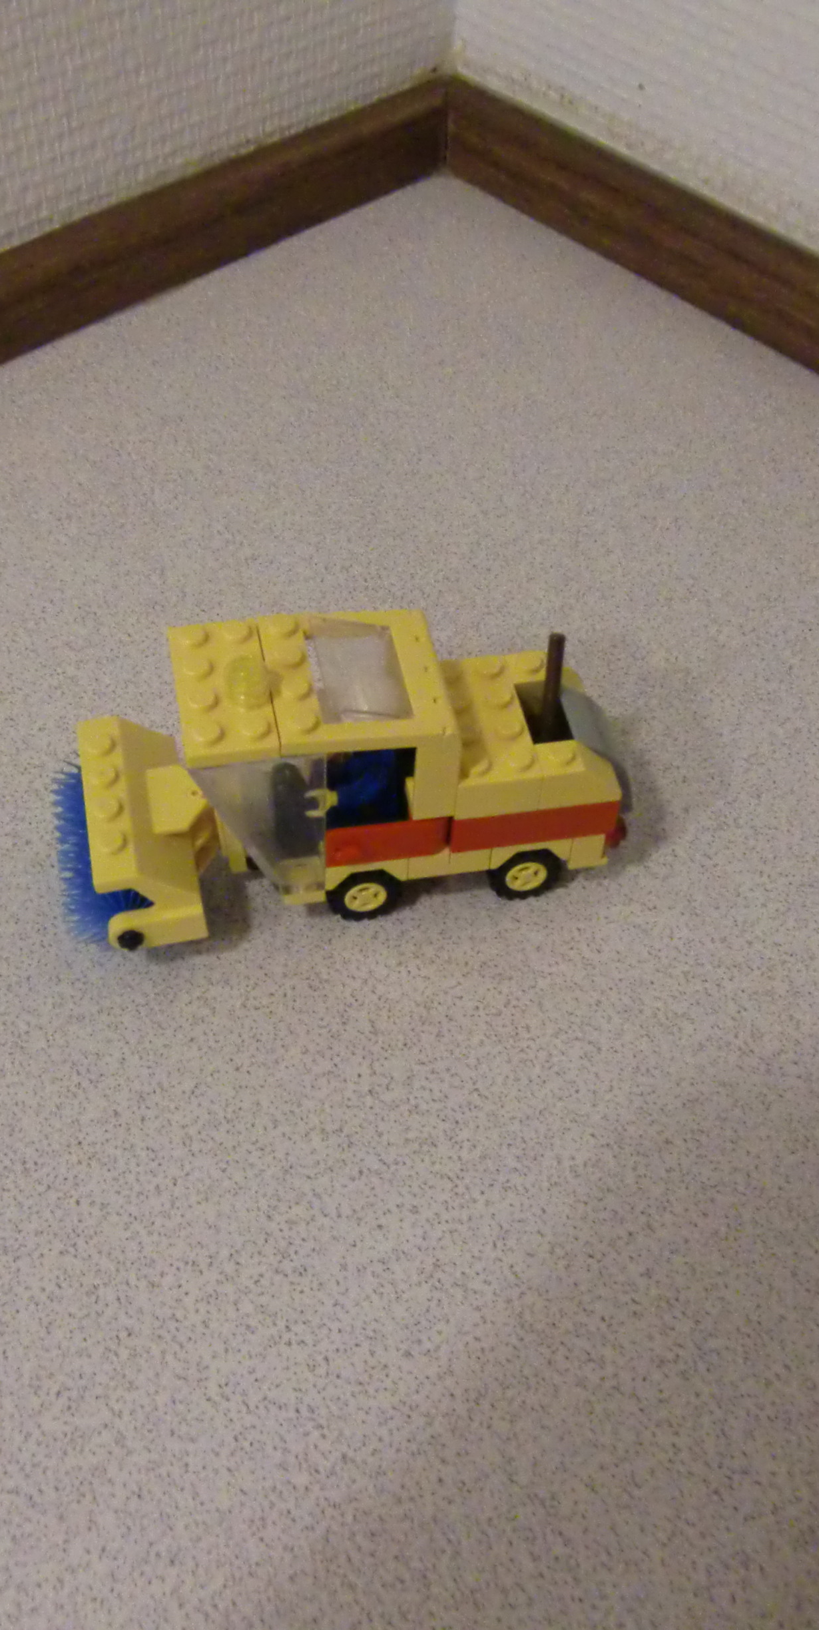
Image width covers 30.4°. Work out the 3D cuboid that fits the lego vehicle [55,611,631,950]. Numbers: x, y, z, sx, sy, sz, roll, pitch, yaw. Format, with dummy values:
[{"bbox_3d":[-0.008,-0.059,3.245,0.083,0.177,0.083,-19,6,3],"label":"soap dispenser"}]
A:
[{"bbox_3d":[-0.011,-0.011,0.284,0.113,0.061,0.047,-7,50,-9],"label":"lego vehicle"}]

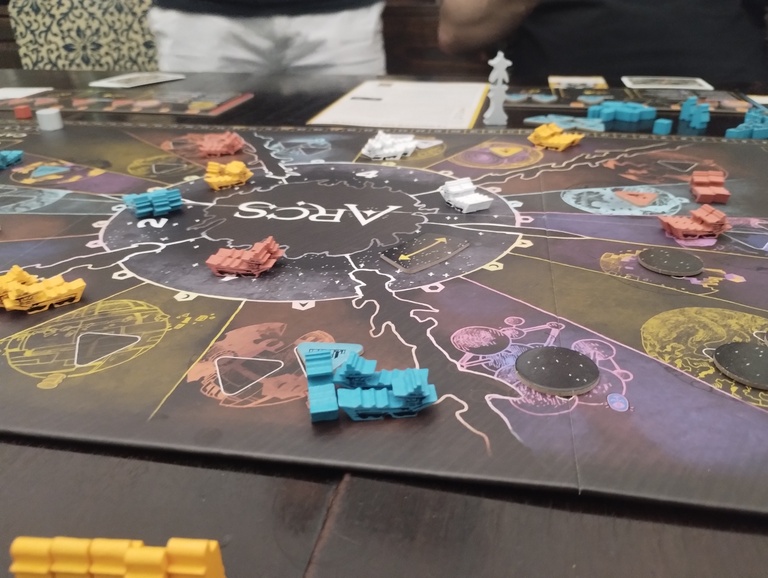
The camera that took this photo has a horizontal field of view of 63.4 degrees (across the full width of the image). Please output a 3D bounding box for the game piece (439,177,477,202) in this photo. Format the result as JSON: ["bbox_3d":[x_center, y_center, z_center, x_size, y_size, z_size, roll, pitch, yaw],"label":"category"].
[{"bbox_3d":[0.047,-0.061,0.389,0.018,0.012,0.018,-12,30,-20],"label":"game piece"}]

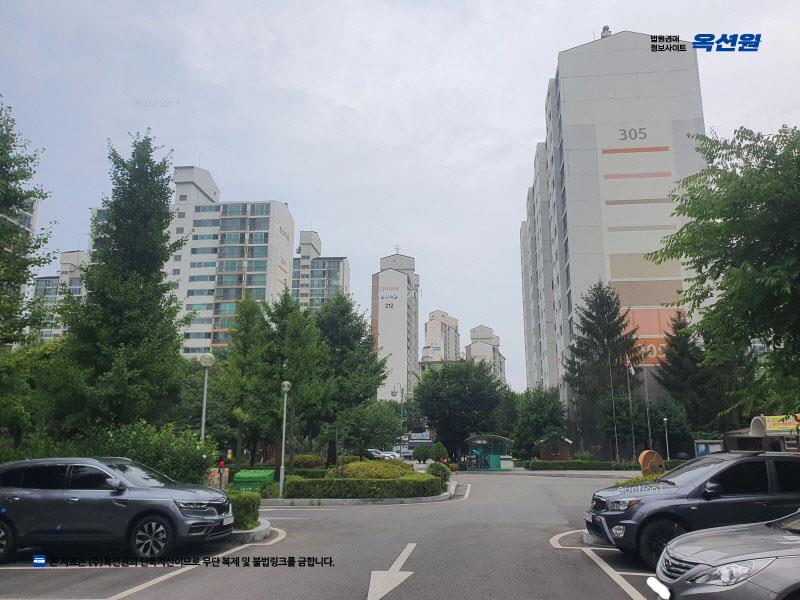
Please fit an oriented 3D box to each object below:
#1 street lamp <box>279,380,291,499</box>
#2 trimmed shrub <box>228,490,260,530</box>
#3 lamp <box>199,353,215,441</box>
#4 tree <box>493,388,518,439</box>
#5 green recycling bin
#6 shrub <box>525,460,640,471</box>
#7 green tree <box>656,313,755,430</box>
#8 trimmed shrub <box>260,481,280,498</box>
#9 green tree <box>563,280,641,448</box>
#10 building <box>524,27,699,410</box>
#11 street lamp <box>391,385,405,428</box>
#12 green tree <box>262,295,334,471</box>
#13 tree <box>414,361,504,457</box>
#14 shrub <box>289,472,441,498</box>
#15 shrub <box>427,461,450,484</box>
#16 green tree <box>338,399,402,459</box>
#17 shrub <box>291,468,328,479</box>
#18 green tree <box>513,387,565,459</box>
[{"bbox_3d":[-3.938,4.709,20.430,0.360,3.857,0.360,0,-13,0],"label":"street lamp"},{"bbox_3d":[-3.542,4.322,12.422,1.300,0.640,1.200,-1,-14,6],"label":"trimmed shrub"},{"bbox_3d":[-4.850,3.258,14.641,0.360,3.954,0.360,0,-13,0],"label":"lamp"},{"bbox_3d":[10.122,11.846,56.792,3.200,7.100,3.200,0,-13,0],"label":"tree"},{"bbox_3d":[-5.049,6.405,21.098,1.380,0.875,0.850,0,-13,2],"label":"green recycling bin"},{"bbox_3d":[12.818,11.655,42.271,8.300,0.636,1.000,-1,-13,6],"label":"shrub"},{"bbox_3d":[24.076,7.292,48.714,6.830,12.870,6.830,-1,-14,6],"label":"green tree"},{"bbox_3d":[-3.962,5.797,18.391,0.670,0.490,0.750,-1,-14,6],"label":"trimmed shrub"},{"bbox_3d":[16.465,5.788,48.679,5.700,15.057,5.700,0,-13,0],"label":"green tree"},{"bbox_3d":[26.320,-0.796,82.424,14.600,44.600,50.000,-1,-14,6],"label":"building"},{"bbox_3d":[-0.229,11.027,52.893,1.250,7.140,0.500,1,-14,0],"label":"street lamp"},{"bbox_3d":[-4.526,3.636,26.379,3.090,8.470,3.090,-1,-14,6],"label":"green tree"},{"bbox_3d":[4.833,9.244,48.708,7.320,8.720,7.320,-1,-14,6],"label":"tree"},{"bbox_3d":[-1.257,6.582,21.374,5.500,0.660,2.400,1,-13,-2],"label":"shrub"},{"bbox_3d":[1.711,7.556,26.111,1.000,0.998,1.000,0,-13,0],"label":"shrub"},{"bbox_3d":[-1.369,6.641,28.431,3.000,3.869,3.000,0,-13,0],"label":"green tree"},{"bbox_3d":[-4.095,8.090,27.572,1.750,0.647,0.800,0,-13,0],"label":"shrub"},{"bbox_3d":[12.101,11.122,52.384,4.550,6.950,4.550,-1,-14,6],"label":"green tree"}]

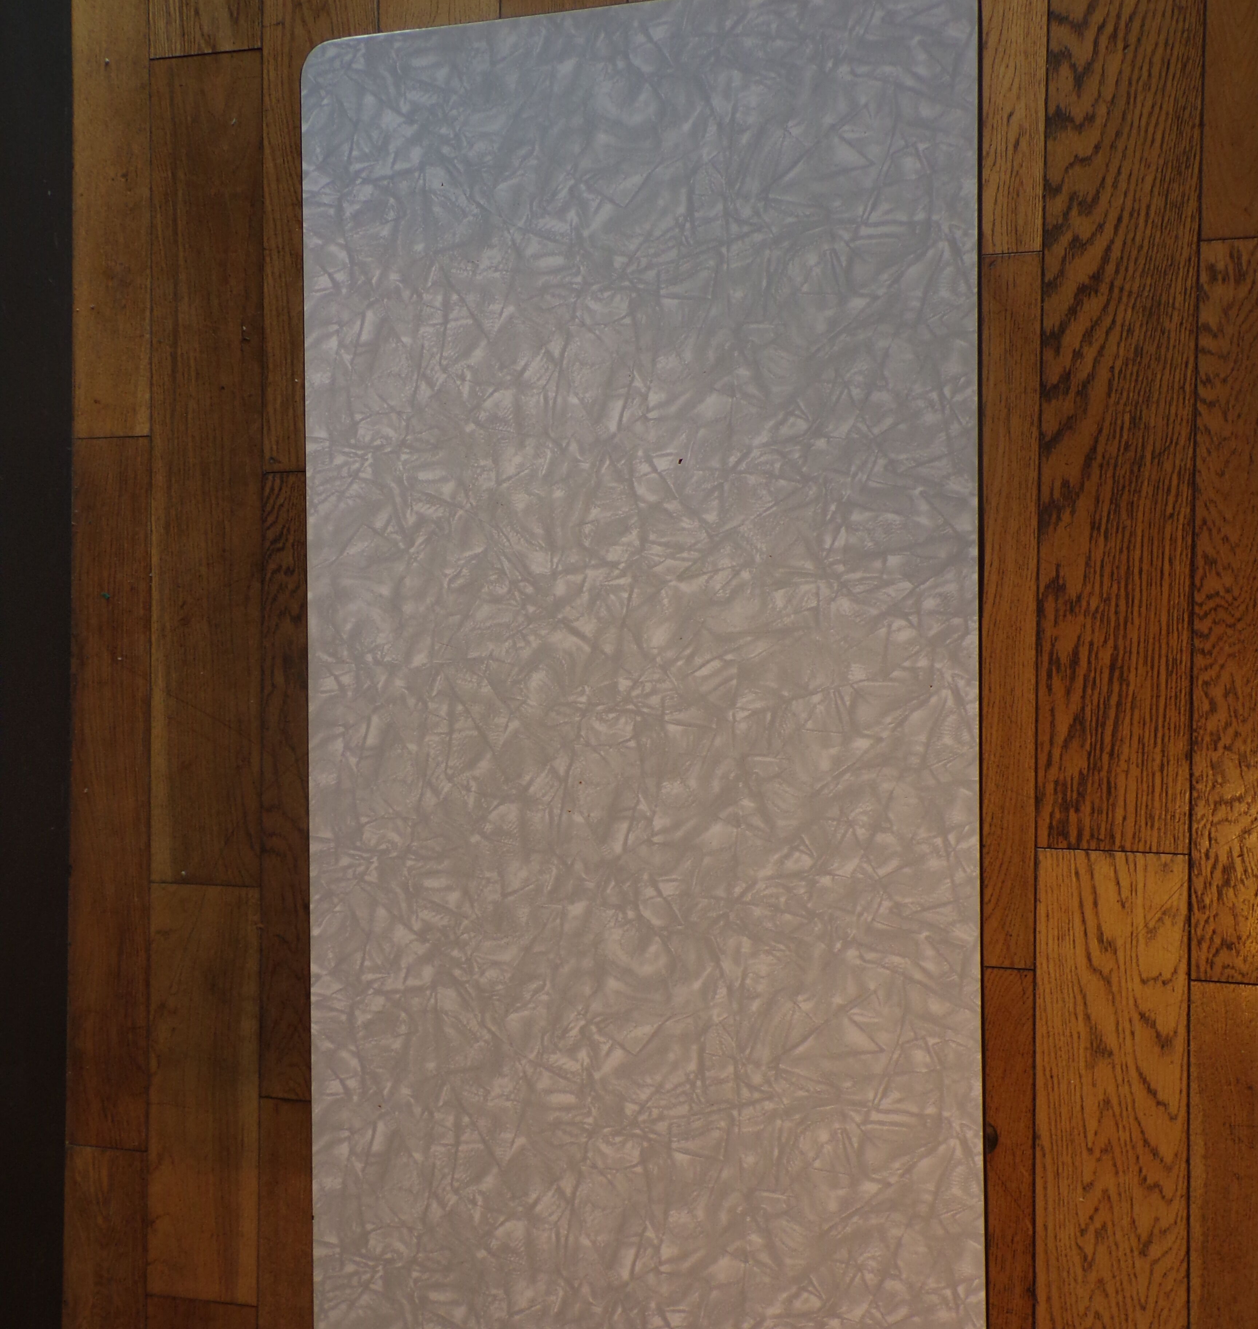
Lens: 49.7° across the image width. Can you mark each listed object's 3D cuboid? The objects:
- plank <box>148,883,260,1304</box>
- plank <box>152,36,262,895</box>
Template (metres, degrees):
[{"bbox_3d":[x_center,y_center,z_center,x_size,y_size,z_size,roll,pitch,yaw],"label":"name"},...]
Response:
[{"bbox_3d":[-0.414,0.419,1.336,0.119,0.020,0.409,1,91,13],"label":"plank"},{"bbox_3d":[-0.409,-0.188,1.328,0.119,0.020,0.805,1,91,13],"label":"plank"}]

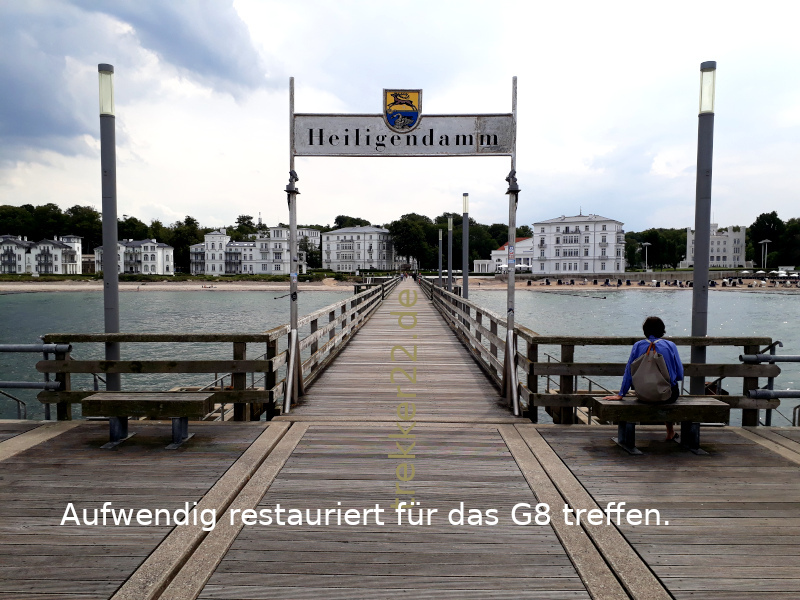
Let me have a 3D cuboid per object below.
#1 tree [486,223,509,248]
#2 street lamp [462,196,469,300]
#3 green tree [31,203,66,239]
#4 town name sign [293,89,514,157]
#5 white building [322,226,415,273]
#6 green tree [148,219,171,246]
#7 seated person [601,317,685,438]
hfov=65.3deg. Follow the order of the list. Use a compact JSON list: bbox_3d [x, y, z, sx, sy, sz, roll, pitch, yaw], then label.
[{"bbox_3d":[43.431,-22.913,274.240,11.500,21.800,11.500,0,3,0],"label":"tree"},{"bbox_3d":[1.986,-1.144,18.867,0.170,4.120,0.170,0,3,0],"label":"street lamp"},{"bbox_3d":[-128.409,-22.857,229.196,13.000,25.800,13.000,0,3,0],"label":"green tree"},{"bbox_3d":[0.044,-2.210,7.790,2.770,0.840,0.070,0,3,1],"label":"town name sign"},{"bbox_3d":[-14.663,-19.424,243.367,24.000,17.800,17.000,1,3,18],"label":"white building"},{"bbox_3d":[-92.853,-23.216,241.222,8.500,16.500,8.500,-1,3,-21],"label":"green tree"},{"bbox_3d":[2.338,0.788,6.100,0.750,1.260,0.700,0,3,1],"label":"seated person"}]

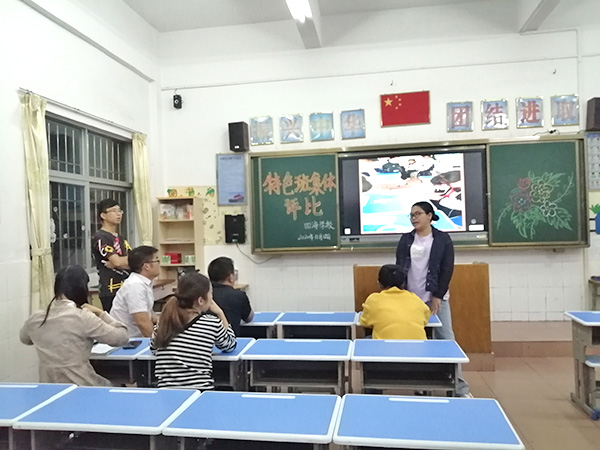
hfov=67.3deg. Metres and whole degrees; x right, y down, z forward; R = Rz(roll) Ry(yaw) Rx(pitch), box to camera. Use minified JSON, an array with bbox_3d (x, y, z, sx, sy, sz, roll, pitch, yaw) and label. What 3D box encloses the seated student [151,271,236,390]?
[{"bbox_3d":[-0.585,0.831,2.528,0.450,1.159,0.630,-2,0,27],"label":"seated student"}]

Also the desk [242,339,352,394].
[{"bbox_3d":[0.008,1.071,2.771,0.640,0.644,0.420,-2,0,8],"label":"desk"}]

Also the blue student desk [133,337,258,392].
[{"bbox_3d":[-0.596,1.089,2.706,0.600,0.710,0.385,-2,0,9],"label":"blue student desk"}]

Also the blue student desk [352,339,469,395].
[{"bbox_3d":[0.609,1.049,2.529,0.600,0.710,0.385,-2,0,9],"label":"blue student desk"}]

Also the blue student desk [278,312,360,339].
[{"bbox_3d":[0.148,1.070,3.488,0.600,0.710,0.385,-2,0,9],"label":"blue student desk"}]

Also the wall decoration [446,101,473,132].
[{"bbox_3d":[1.953,-1.312,5.487,0.300,0.357,0.030,-2,0,9],"label":"wall decoration"}]

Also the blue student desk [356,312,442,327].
[{"bbox_3d":[0.743,1.050,3.378,0.600,0.710,0.385,-2,0,9],"label":"blue student desk"}]

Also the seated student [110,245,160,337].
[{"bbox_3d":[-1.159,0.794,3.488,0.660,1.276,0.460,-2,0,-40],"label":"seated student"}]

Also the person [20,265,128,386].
[{"bbox_3d":[-1.239,0.839,2.497,0.530,1.250,0.620,-2,0,9],"label":"person"}]

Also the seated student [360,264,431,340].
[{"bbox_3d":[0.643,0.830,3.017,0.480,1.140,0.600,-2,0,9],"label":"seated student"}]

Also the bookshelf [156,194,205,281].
[{"bbox_3d":[-1.543,0.551,5.900,0.490,1.800,0.280,-2,0,9],"label":"bookshelf"}]

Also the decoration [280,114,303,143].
[{"bbox_3d":[-0.106,-1.241,5.809,0.291,0.359,0.030,-2,0,8],"label":"decoration"}]

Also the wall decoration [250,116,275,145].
[{"bbox_3d":[-0.491,-1.224,5.864,0.291,0.359,0.030,-2,0,8],"label":"wall decoration"}]

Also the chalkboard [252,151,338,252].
[{"bbox_3d":[-0.050,-0.283,5.752,1.080,1.225,0.060,-2,0,9],"label":"chalkboard"}]

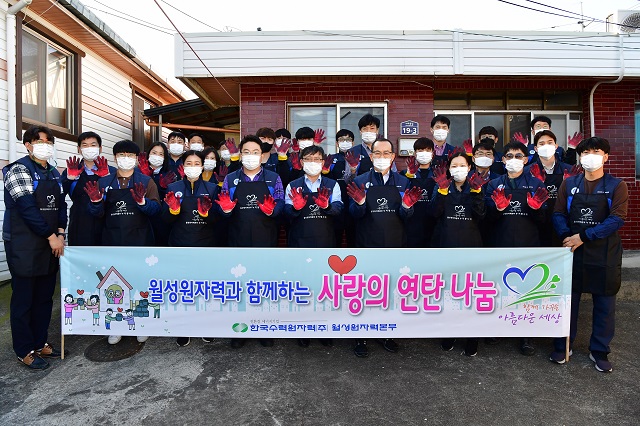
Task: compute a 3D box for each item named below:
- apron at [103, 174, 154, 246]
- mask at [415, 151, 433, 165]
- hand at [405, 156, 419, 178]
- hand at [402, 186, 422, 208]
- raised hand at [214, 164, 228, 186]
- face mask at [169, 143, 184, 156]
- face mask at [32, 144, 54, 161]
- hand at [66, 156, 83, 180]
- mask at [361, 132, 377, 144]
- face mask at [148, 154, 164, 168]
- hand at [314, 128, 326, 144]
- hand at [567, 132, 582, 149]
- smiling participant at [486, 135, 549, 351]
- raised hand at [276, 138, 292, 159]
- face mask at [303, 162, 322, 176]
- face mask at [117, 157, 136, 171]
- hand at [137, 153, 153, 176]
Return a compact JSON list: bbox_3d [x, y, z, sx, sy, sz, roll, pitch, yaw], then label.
[{"bbox_3d":[-1.572,0.103,3.500,0.420,0.820,0.230,0,1,-9],"label":"apron"},{"bbox_3d":[0.931,-0.488,3.800,0.145,0.110,0.080,0,2,12],"label":"mask"},{"bbox_3d":[0.848,-0.431,3.950,0.130,0.185,0.070,-4,2,5],"label":"hand"},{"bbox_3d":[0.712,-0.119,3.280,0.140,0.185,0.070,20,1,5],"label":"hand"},{"bbox_3d":[-0.947,-0.361,4.100,0.130,0.200,0.070,8,2,-10],"label":"raised hand"},{"bbox_3d":[-1.481,-0.655,4.400,0.150,0.115,0.090,0,1,-14],"label":"face mask"},{"bbox_3d":[-2.088,-0.457,3.220,0.080,0.120,0.155,2,3,44],"label":"face mask"},{"bbox_3d":[-2.073,-0.376,3.600,0.140,0.200,0.070,2,2,-20],"label":"hand"},{"bbox_3d":[0.503,-0.772,4.420,0.150,0.113,0.090,0,1,3],"label":"mask"},{"bbox_3d":[-1.534,-0.483,4.000,0.142,0.115,0.090,0,1,-20],"label":"face mask"},{"bbox_3d":[0.005,-0.789,4.400,0.125,0.165,0.070,0,9,-3],"label":"hand"},{"bbox_3d":[2.482,-0.706,4.150,0.150,0.160,0.070,1,2,25],"label":"hand"},{"bbox_3d":[1.562,0.268,3.390,0.520,1.710,0.460,1,2,20],"label":"smiling participant"},{"bbox_3d":[-0.350,-0.635,4.200,0.140,0.195,0.070,10,2,-3],"label":"raised hand"},{"bbox_3d":[-0.062,-0.357,3.500,0.155,0.115,0.090,0,1,0],"label":"face mask"},{"bbox_3d":[-1.612,-0.411,3.560,0.155,0.115,0.080,-1,2,-23],"label":"face mask"},{"bbox_3d":[-1.597,-0.441,3.880,0.125,0.205,0.075,-16,2,-19],"label":"hand"}]

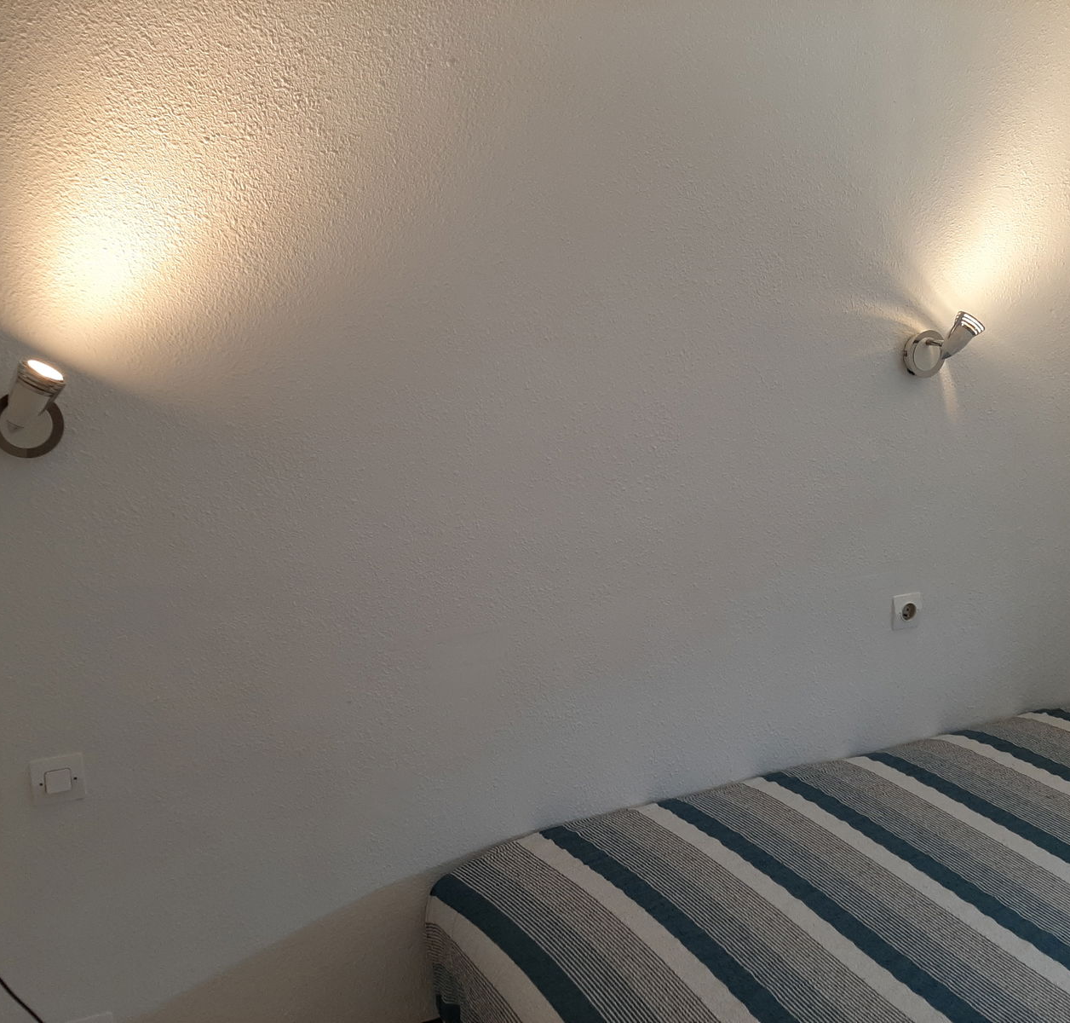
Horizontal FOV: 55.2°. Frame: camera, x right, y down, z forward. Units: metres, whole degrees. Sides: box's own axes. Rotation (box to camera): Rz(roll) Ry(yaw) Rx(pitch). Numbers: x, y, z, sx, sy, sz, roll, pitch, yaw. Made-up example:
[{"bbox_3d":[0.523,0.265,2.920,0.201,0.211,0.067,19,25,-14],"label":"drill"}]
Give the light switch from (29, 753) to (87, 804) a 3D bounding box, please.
[{"bbox_3d":[-0.801,0.454,1.720,0.081,0.081,0.012,-6,11,-22],"label":"light switch"}]

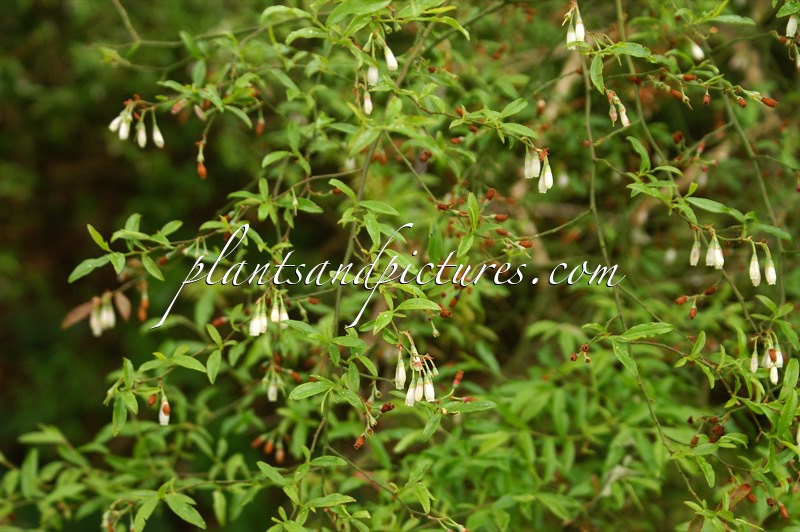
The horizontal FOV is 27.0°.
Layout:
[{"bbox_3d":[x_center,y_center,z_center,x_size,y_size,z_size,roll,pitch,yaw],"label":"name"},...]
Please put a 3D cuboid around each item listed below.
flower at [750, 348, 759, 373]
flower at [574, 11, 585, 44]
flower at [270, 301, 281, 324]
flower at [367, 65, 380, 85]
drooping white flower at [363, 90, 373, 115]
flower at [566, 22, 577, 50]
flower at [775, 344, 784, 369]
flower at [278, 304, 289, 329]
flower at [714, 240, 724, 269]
[{"bbox_3d":[0.149,0.040,0.700,0.003,0.011,0.003,2,7,0],"label":"flower"},{"bbox_3d":[0.100,-0.133,0.930,0.005,0.016,0.005,-5,6,0],"label":"flower"},{"bbox_3d":[-0.071,0.026,0.950,0.005,0.013,0.005,0,6,0],"label":"flower"},{"bbox_3d":[-0.011,-0.083,0.720,0.005,0.010,0.005,1,7,0],"label":"flower"},{"bbox_3d":[-0.013,-0.069,0.700,0.004,0.011,0.004,-6,7,0],"label":"drooping white flower"},{"bbox_3d":[0.097,-0.129,0.940,0.005,0.015,0.005,0,6,0],"label":"flower"},{"bbox_3d":[0.217,0.052,0.950,0.005,0.014,0.005,-5,6,0],"label":"flower"},{"bbox_3d":[-0.066,0.029,0.950,0.005,0.014,0.005,-6,6,0],"label":"flower"},{"bbox_3d":[0.134,-0.005,0.700,0.004,0.013,0.004,-6,7,0],"label":"flower"}]

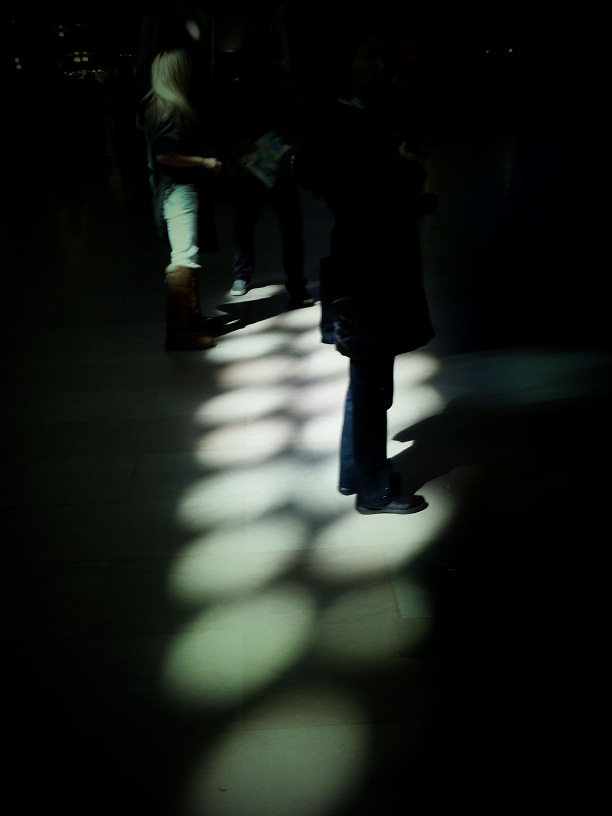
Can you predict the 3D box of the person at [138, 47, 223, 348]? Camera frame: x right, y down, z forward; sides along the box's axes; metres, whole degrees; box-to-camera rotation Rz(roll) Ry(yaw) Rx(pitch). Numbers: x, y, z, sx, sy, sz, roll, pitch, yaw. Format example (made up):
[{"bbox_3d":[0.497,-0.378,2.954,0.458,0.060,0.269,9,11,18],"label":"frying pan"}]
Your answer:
[{"bbox_3d":[-0.740,-1.196,5.374,0.460,1.680,0.470,-4,21,-7],"label":"person"}]

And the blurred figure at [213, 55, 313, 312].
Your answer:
[{"bbox_3d":[-0.270,-1.577,6.324,0.580,1.700,0.480,4,21,14],"label":"blurred figure"}]

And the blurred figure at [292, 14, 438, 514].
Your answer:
[{"bbox_3d":[0.220,-0.450,3.247,0.500,1.735,0.520,-2,21,0],"label":"blurred figure"}]

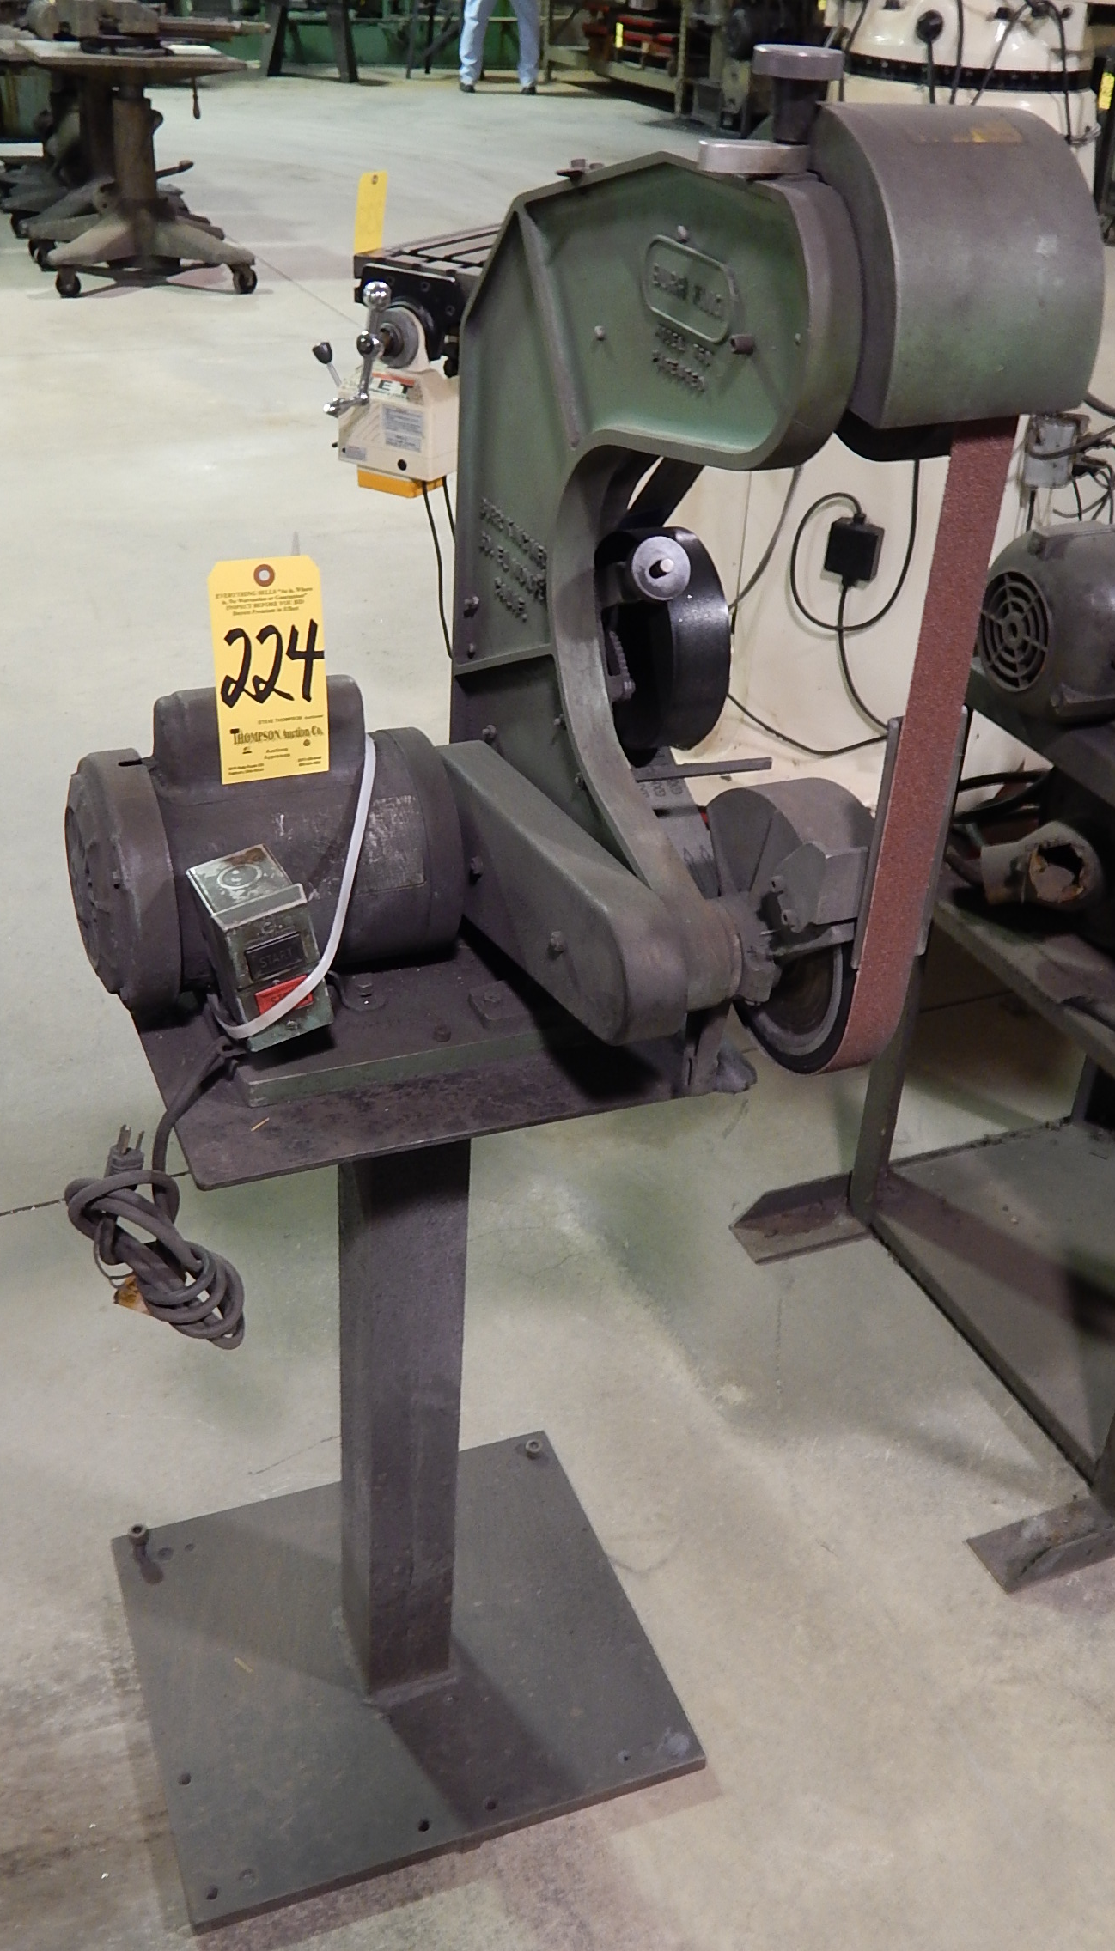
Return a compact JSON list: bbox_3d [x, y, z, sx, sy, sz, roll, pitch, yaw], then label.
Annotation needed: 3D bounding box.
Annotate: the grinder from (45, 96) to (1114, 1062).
[{"bbox_3d":[-0.054,-0.217,1.062,0.453,0.630,0.510,-9,33,-20],"label":"grinder"}]

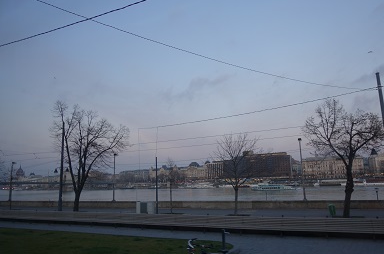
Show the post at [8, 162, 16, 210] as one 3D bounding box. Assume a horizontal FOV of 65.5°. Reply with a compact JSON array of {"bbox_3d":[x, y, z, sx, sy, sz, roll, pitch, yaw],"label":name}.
[{"bbox_3d":[-29.122,8.959,48.480,0.450,6.900,0.700,-6,-11,22],"label":"post"}]

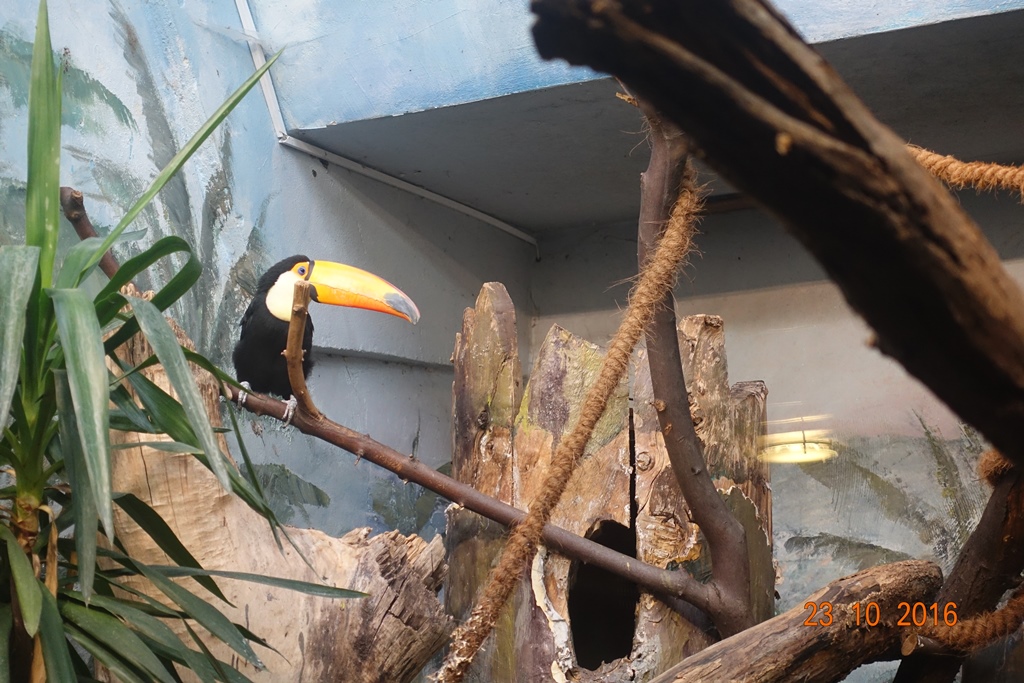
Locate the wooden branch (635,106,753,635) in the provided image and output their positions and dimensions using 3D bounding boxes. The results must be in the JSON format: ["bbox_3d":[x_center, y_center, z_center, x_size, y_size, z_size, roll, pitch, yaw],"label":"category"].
[{"bbox_3d":[0.269,0.043,2.950,0.135,0.790,0.110,-7,-6,0],"label":"wooden branch"}]

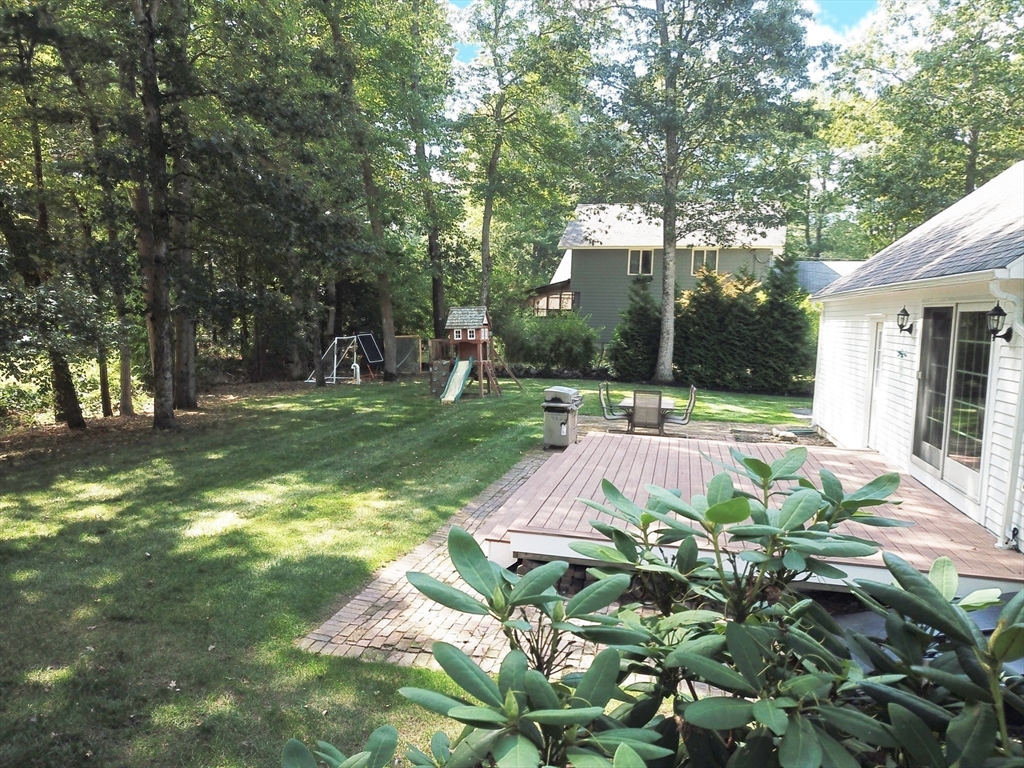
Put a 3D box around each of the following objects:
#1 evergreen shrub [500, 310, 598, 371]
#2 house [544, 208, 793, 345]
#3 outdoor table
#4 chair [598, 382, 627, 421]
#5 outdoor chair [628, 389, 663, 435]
[{"bbox_3d":[1.471,-1.685,30.701,3.700,2.350,2.900,3,6,13],"label":"evergreen shrub"},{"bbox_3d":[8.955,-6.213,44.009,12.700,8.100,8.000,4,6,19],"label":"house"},{"bbox_3d":[2.644,0.712,15.003,1.000,0.710,1.520,3,6,13],"label":"outdoor table"},{"bbox_3d":[2.053,0.507,15.274,0.660,1.030,0.620,3,6,13],"label":"chair"},{"bbox_3d":[2.514,0.616,14.283,0.600,1.030,0.680,3,6,13],"label":"outdoor chair"}]

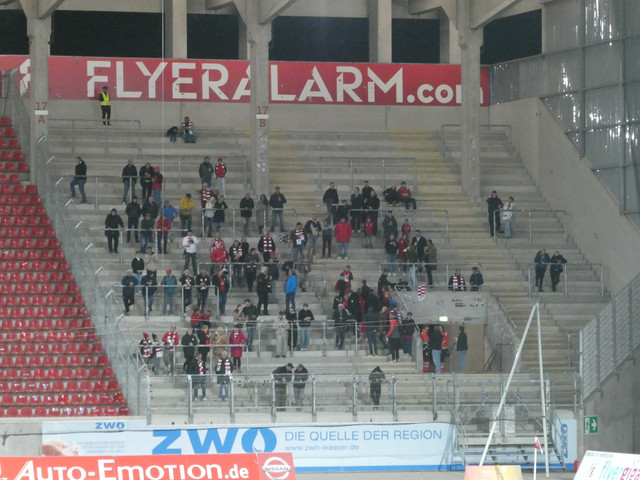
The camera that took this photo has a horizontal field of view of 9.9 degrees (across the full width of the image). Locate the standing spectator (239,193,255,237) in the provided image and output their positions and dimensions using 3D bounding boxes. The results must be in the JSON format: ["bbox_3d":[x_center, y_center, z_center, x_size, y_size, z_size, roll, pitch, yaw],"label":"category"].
[{"bbox_3d":[-2.911,-0.970,146.426,0.550,1.742,0.420,0,-1,-5],"label":"standing spectator"}]

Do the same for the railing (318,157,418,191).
[{"bbox_3d":[2.003,-2.720,151.315,4.203,1.267,0.100,0,-1,-17],"label":"railing"}]

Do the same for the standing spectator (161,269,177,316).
[{"bbox_3d":[-5.797,2.001,141.854,0.578,1.807,0.400,0,-1,-3],"label":"standing spectator"}]

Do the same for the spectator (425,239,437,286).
[{"bbox_3d":[4.401,0.951,146.792,0.420,1.933,0.480,1,-2,-25],"label":"spectator"}]

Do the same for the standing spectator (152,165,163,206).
[{"bbox_3d":[-6.594,-2.138,150.129,0.450,1.717,0.360,-1,-2,40],"label":"standing spectator"}]

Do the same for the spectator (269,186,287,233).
[{"bbox_3d":[-1.655,-1.194,145.027,0.620,1.785,0.400,0,-1,-9],"label":"spectator"}]

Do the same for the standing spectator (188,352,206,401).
[{"bbox_3d":[-4.399,4.921,133.319,0.580,1.731,0.400,0,-1,-27],"label":"standing spectator"}]

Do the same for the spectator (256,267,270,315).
[{"bbox_3d":[-2.146,1.920,139.192,0.450,1.807,0.580,-1,-1,41],"label":"spectator"}]

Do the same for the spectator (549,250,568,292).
[{"bbox_3d":[9.281,1.229,143.594,0.600,1.604,0.450,0,-1,-5],"label":"spectator"}]

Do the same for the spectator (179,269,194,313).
[{"bbox_3d":[-5.111,2.000,142.051,0.574,1.809,0.420,0,-1,-3],"label":"spectator"}]

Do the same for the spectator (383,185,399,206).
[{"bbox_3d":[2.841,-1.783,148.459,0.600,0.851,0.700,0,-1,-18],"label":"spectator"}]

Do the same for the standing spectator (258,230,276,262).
[{"bbox_3d":[-2.039,0.524,143.641,0.620,1.748,0.400,0,-1,-6],"label":"standing spectator"}]

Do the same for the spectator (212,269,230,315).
[{"bbox_3d":[-3.692,1.939,137.894,0.560,1.715,0.420,0,-1,14],"label":"spectator"}]

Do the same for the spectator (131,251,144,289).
[{"bbox_3d":[-7.040,1.243,143.219,0.470,1.627,0.360,0,-1,-5],"label":"spectator"}]

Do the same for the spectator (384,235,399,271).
[{"bbox_3d":[2.879,0.587,148.168,0.533,1.615,0.420,0,-1,-10],"label":"spectator"}]

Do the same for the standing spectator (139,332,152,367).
[{"bbox_3d":[-6.329,4.101,134.504,0.500,1.473,0.340,0,-1,-9],"label":"standing spectator"}]

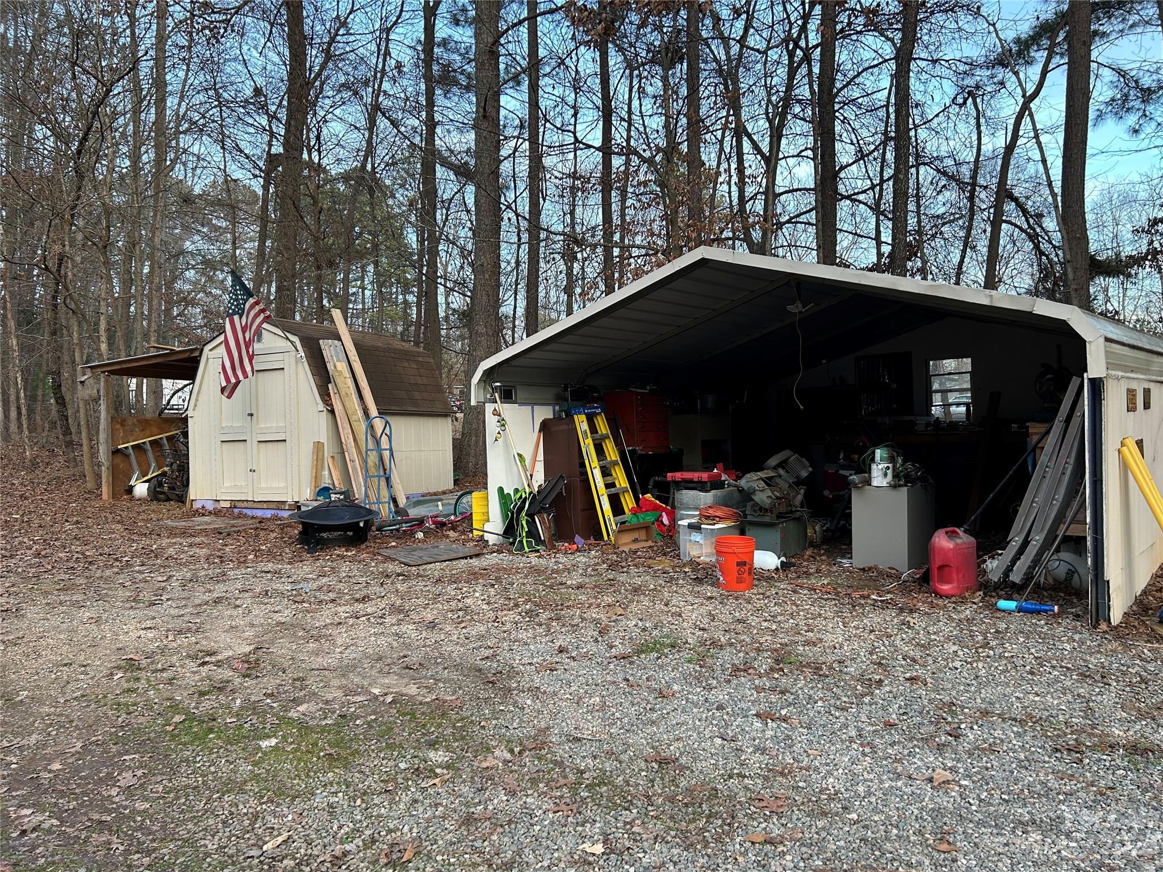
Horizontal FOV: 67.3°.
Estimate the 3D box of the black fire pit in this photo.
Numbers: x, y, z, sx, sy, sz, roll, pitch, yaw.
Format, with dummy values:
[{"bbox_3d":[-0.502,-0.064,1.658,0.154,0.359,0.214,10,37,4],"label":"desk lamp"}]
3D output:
[{"bbox_3d":[-2.400,0.851,8.450,0.880,0.470,0.880,-1,3,0],"label":"black fire pit"}]

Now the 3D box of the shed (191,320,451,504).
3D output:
[{"bbox_3d":[-3.572,-0.330,12.234,2.490,2.420,2.620,-1,0,28],"label":"shed"}]

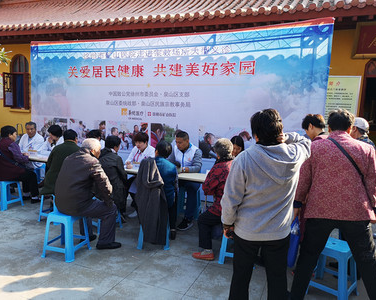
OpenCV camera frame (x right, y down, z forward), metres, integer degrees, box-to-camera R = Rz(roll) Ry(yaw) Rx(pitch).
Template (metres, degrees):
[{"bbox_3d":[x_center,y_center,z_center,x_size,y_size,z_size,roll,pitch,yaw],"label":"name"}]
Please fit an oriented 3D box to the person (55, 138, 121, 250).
[{"bbox_3d":[-1.130,0.480,3.468,0.670,1.221,0.532,-2,7,-37],"label":"person"}]

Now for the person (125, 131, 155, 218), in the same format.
[{"bbox_3d":[-0.761,0.340,4.829,0.512,1.251,0.739,5,6,25],"label":"person"}]

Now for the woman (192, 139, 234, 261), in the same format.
[{"bbox_3d":[0.395,0.536,3.291,0.630,1.251,0.492,7,8,41],"label":"woman"}]

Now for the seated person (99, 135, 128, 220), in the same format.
[{"bbox_3d":[-1.031,0.417,4.274,0.470,1.240,0.720,6,7,28],"label":"seated person"}]

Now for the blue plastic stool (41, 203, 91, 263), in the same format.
[{"bbox_3d":[-1.301,0.894,3.369,0.360,0.460,0.360,4,6,16],"label":"blue plastic stool"}]

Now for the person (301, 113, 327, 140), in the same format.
[{"bbox_3d":[1.138,0.437,2.961,0.394,1.566,0.473,5,7,28],"label":"person"}]

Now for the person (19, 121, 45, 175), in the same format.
[{"bbox_3d":[-2.880,0.137,5.822,0.530,1.290,0.720,2,6,-6],"label":"person"}]

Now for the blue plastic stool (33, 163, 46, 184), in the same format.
[{"bbox_3d":[-3.018,0.509,6.185,0.360,0.460,0.360,6,7,25],"label":"blue plastic stool"}]

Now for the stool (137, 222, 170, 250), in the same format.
[{"bbox_3d":[-0.394,0.898,3.731,0.360,0.460,0.360,2,6,-4],"label":"stool"}]

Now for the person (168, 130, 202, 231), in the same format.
[{"bbox_3d":[-0.053,0.383,4.544,0.542,1.271,0.739,4,6,19],"label":"person"}]

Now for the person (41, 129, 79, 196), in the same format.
[{"bbox_3d":[-1.748,0.341,4.471,0.530,1.280,0.750,6,7,25],"label":"person"}]

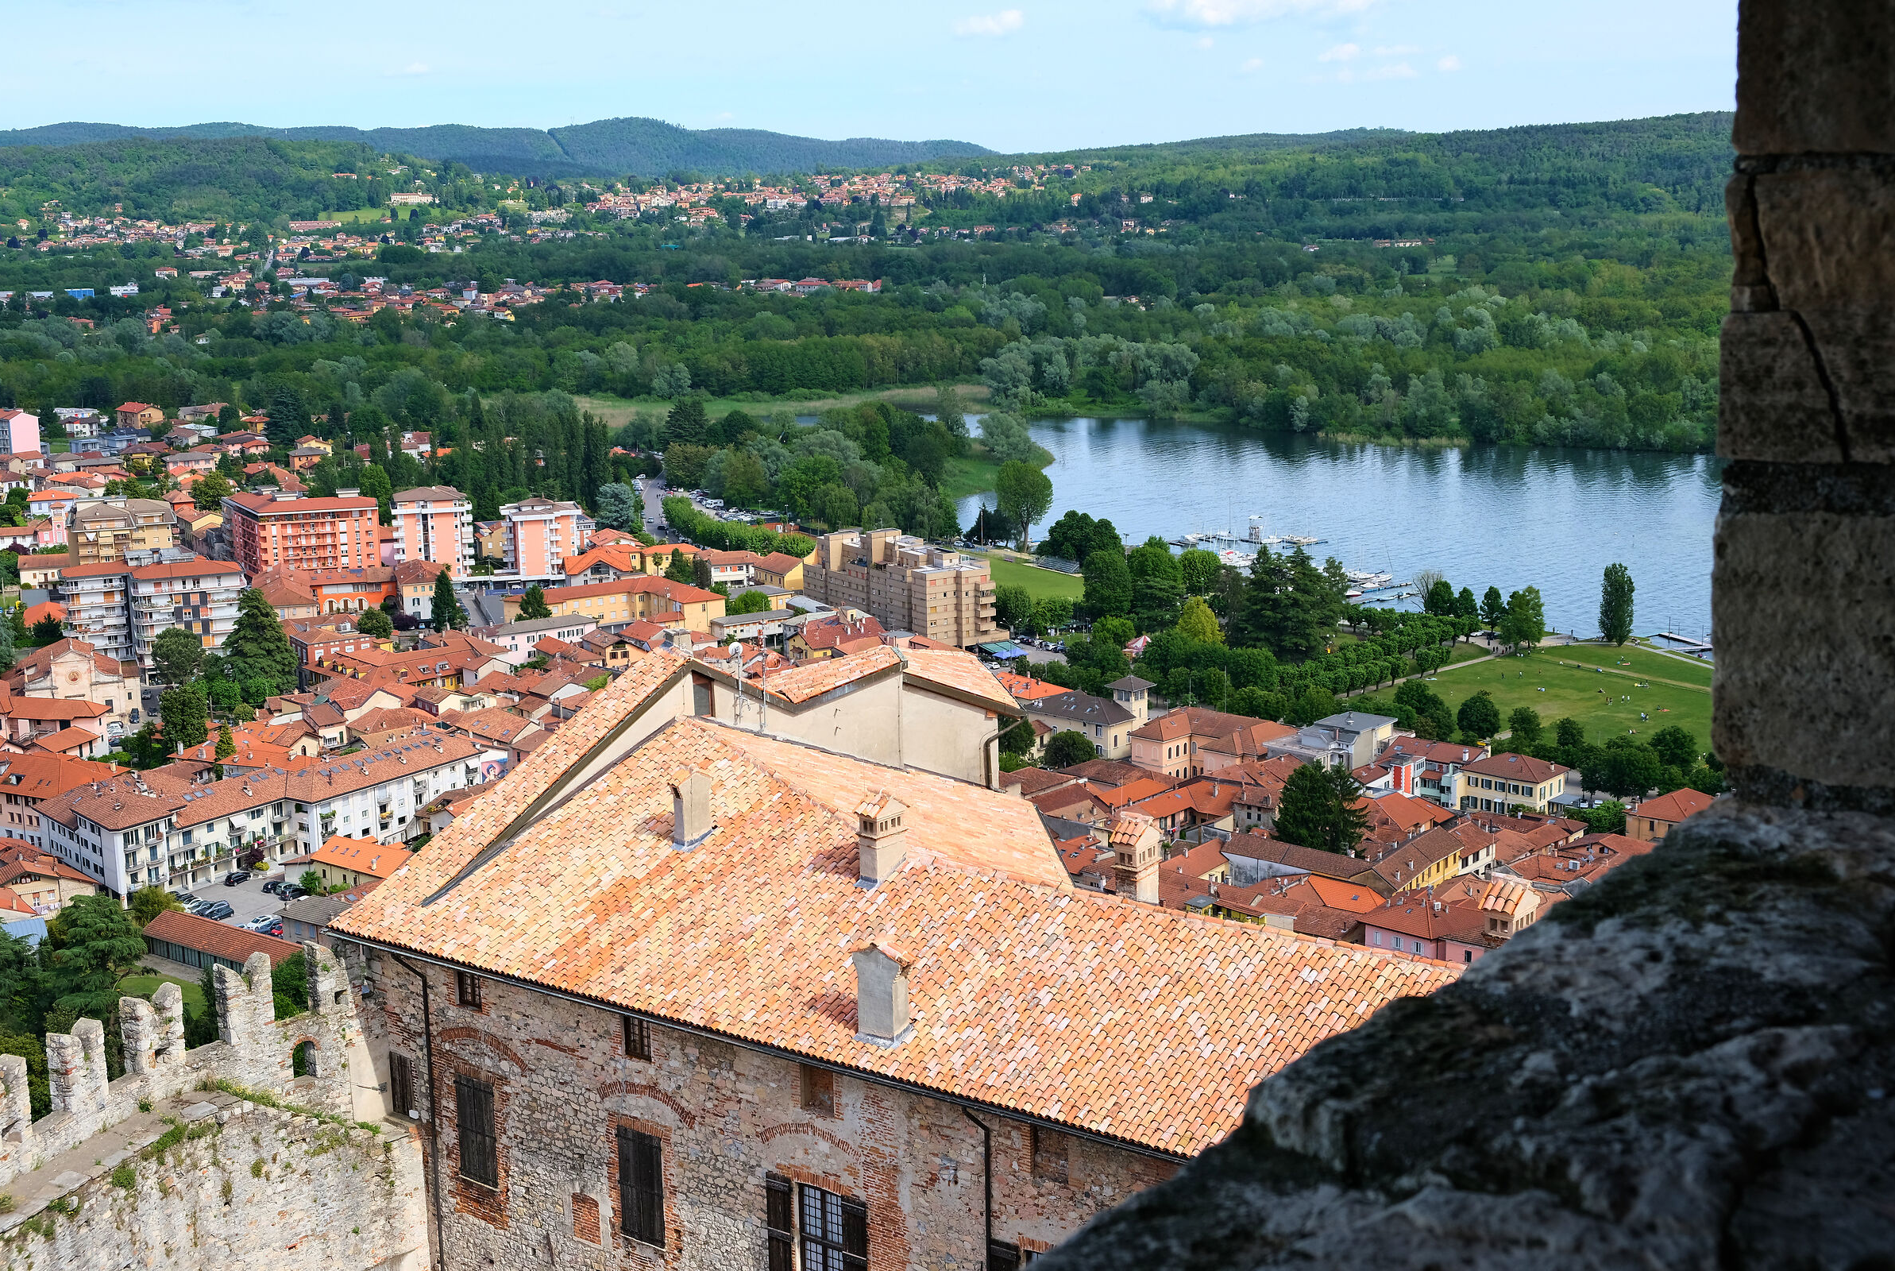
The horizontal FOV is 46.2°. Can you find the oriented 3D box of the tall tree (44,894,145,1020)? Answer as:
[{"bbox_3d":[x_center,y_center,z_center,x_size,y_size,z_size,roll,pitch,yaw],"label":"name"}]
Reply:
[{"bbox_3d":[-100.810,39.360,262.660,12.000,17.000,12.000,-5,12,-20],"label":"tall tree"}]

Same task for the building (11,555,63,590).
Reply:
[{"bbox_3d":[-233.490,-16.100,577.410,13.400,8.700,11.600,-4,12,-14],"label":"building"}]

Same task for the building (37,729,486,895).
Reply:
[{"bbox_3d":[-102.870,26.940,336.670,28.000,13.200,61.000,8,14,38],"label":"building"}]

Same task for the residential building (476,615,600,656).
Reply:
[{"bbox_3d":[-88.180,1.790,474.640,26.000,9.600,9.500,-10,14,-39],"label":"residential building"}]

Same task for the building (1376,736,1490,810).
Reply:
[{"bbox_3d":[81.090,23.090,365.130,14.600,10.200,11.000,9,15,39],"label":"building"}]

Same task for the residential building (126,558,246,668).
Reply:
[{"bbox_3d":[-163.110,-3.570,473.840,22.700,24.800,13.500,-6,13,-24],"label":"residential building"}]

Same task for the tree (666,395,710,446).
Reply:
[{"bbox_3d":[-106.339,-85.769,906.386,16.500,21.000,16.500,-2,11,-6],"label":"tree"}]

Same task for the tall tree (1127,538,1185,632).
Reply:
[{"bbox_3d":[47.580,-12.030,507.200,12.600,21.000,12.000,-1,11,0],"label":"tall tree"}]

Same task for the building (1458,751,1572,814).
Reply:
[{"bbox_3d":[99.686,25.081,390.201,15.000,9.000,12.400,10,16,42],"label":"building"}]

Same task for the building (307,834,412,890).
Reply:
[{"bbox_3d":[-81.790,33.420,317.200,16.500,7.400,9.200,7,13,33],"label":"building"}]

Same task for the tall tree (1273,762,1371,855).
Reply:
[{"bbox_3d":[58.060,27.559,345.135,15.000,16.800,13.800,1,12,10],"label":"tall tree"}]

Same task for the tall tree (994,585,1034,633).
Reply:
[{"bbox_3d":[15.250,-5.640,507.610,10.300,12.200,10.300,-1,12,0],"label":"tall tree"}]

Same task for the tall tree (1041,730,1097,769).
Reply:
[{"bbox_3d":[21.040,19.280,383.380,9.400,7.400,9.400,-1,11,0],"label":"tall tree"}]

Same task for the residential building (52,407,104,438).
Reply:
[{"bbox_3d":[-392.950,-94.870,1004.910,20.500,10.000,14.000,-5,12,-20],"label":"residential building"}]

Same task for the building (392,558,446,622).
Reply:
[{"bbox_3d":[-128.604,-11.294,544.661,12.200,12.800,18.000,-5,12,-18],"label":"building"}]

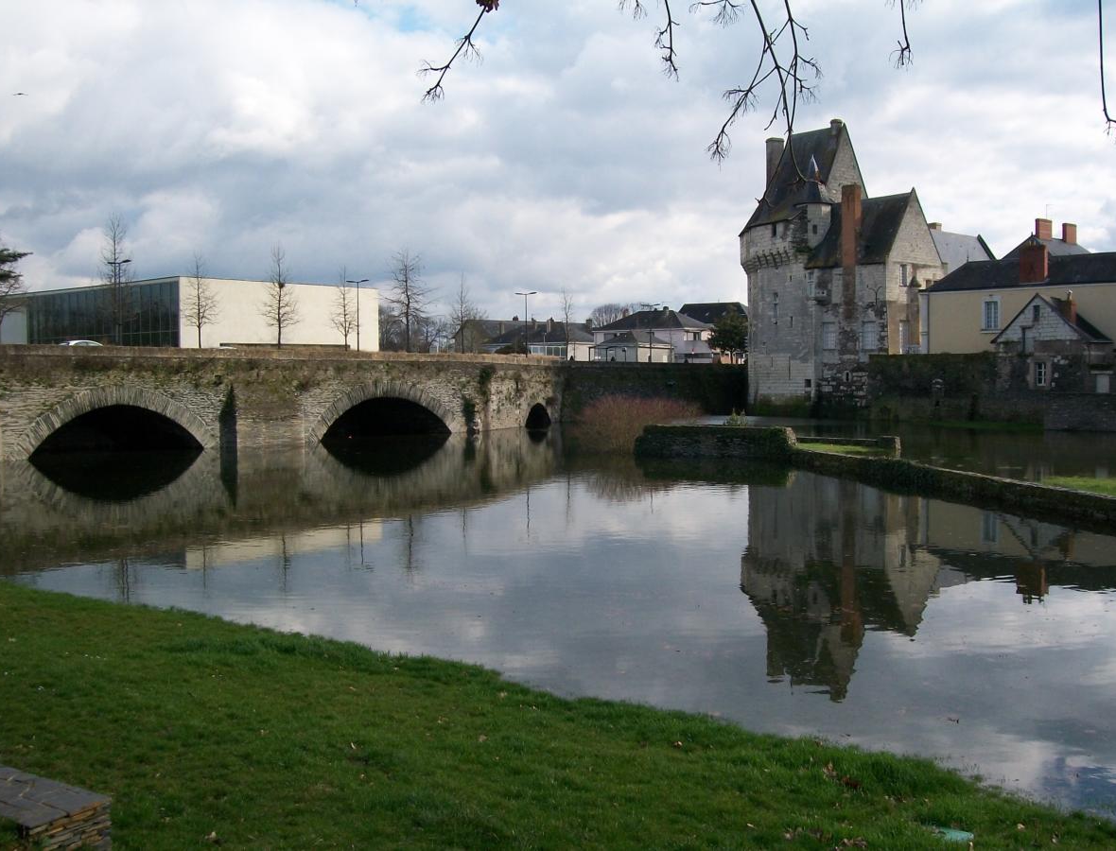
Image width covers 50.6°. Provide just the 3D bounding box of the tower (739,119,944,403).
[{"bbox_3d":[24.079,-13.856,101.541,9.690,24.110,14.790,-3,4,-44],"label":"tower"}]

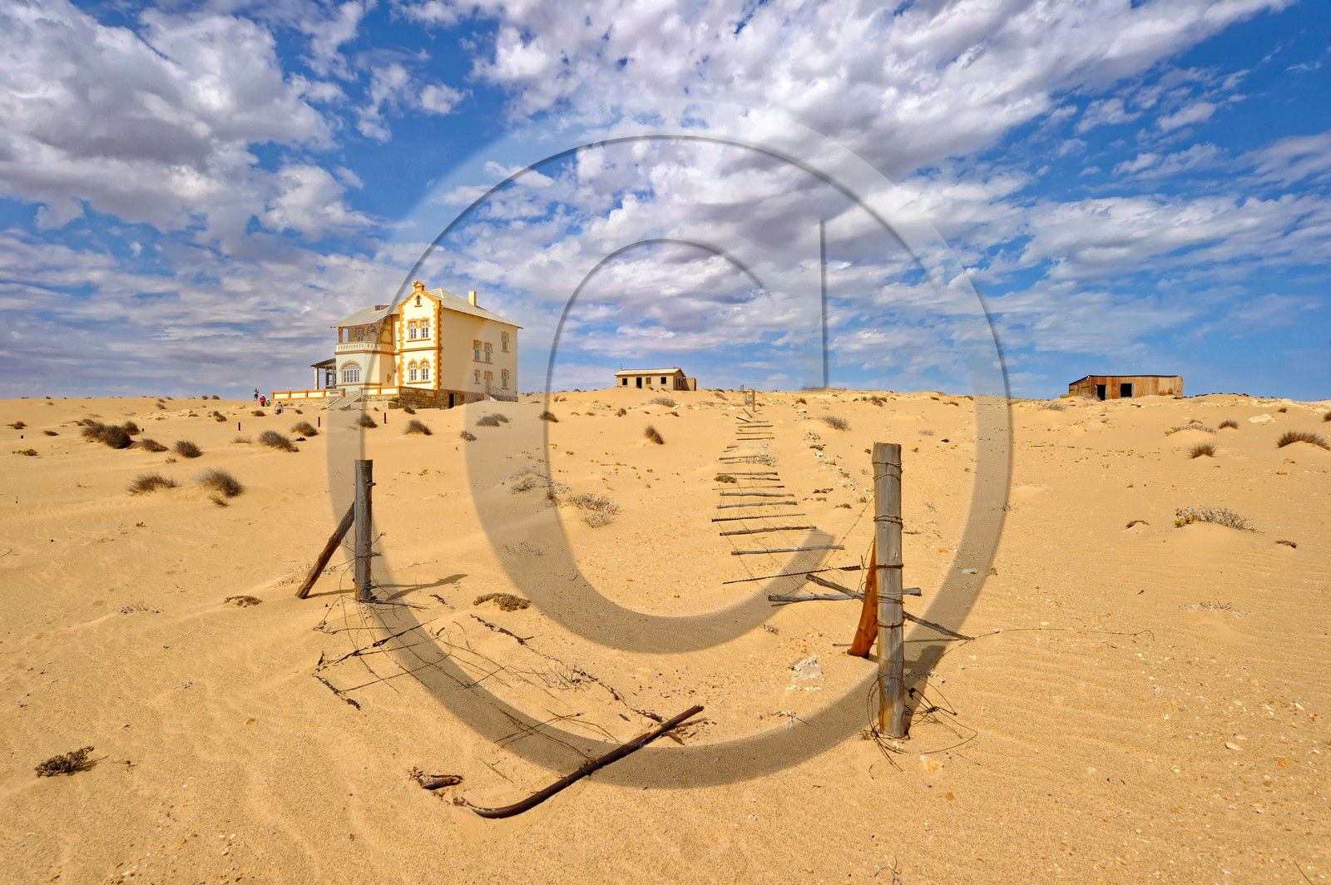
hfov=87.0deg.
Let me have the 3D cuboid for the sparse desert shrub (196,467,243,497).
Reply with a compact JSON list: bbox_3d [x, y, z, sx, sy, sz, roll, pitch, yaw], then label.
[{"bbox_3d":[-9.598,0.861,15.100,0.870,0.620,0.820,0,0,0],"label":"sparse desert shrub"}]

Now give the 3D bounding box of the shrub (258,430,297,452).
[{"bbox_3d":[-14.259,-0.057,25.800,1.250,0.760,1.050,0,0,0],"label":"shrub"}]

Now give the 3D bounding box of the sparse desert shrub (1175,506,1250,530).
[{"bbox_3d":[7.794,1.074,10.000,0.950,0.330,0.700,0,0,0],"label":"sparse desert shrub"}]

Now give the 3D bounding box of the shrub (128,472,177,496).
[{"bbox_3d":[-11.311,0.907,15.500,0.950,0.470,0.850,0,0,0],"label":"shrub"}]

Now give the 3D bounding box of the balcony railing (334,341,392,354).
[{"bbox_3d":[-30.700,-9.350,70.900,5.600,1.000,2.600,0,-1,24],"label":"balcony railing"}]

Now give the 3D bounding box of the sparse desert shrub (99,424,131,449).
[{"bbox_3d":[-20.614,-0.234,26.300,1.000,0.880,0.950,0,0,0],"label":"sparse desert shrub"}]

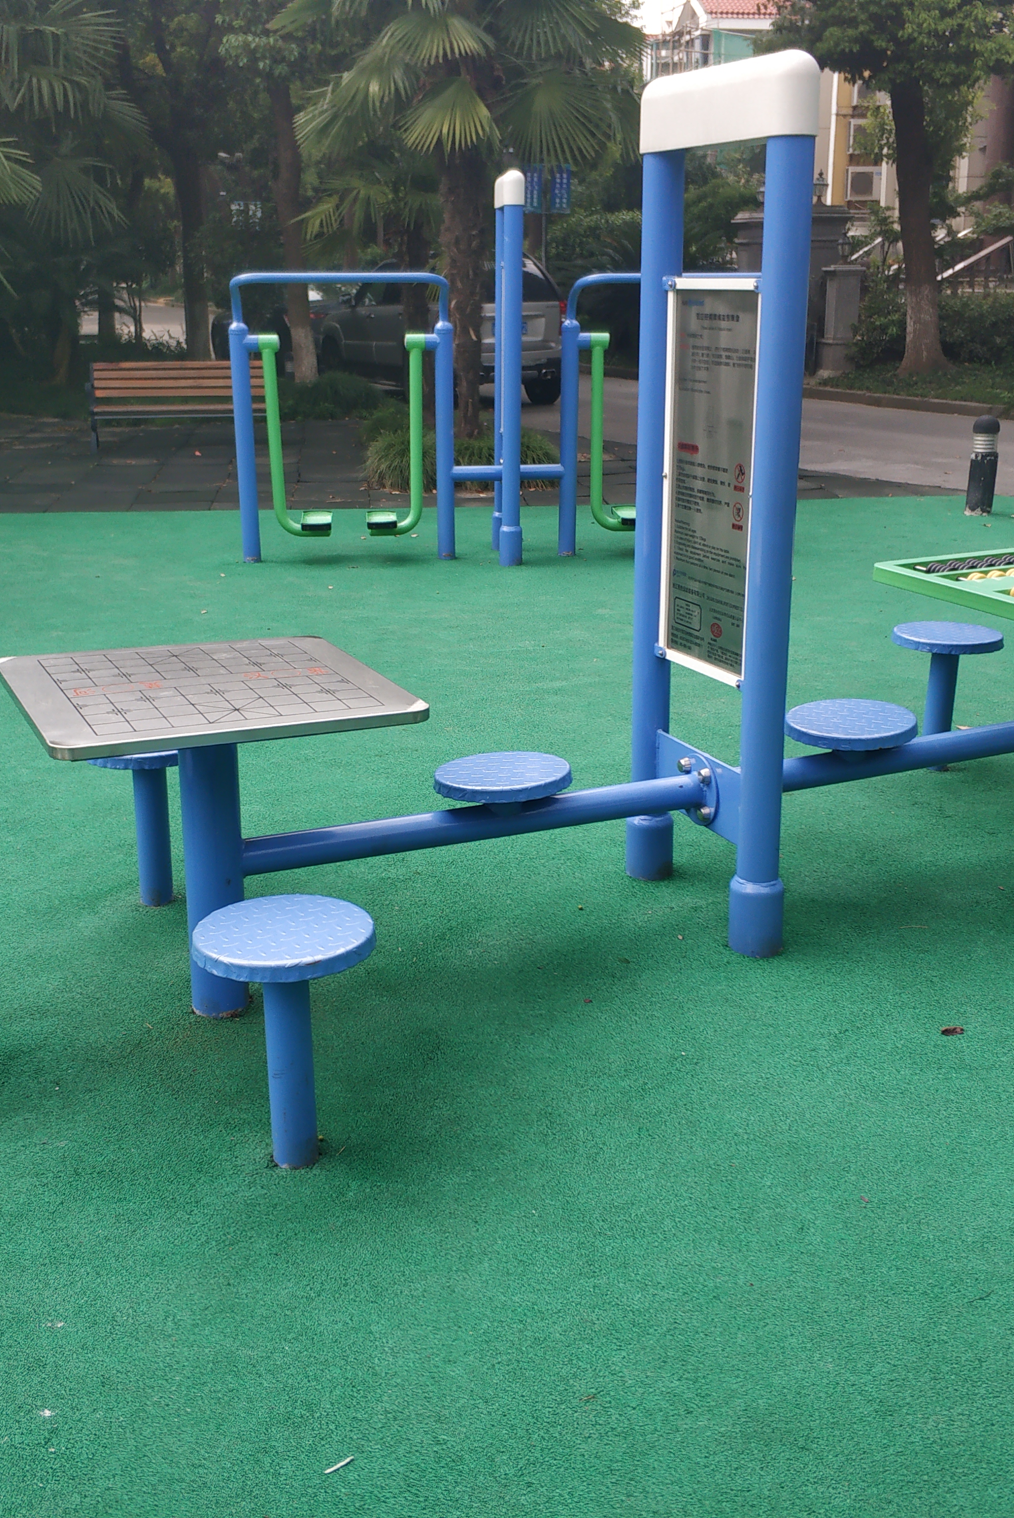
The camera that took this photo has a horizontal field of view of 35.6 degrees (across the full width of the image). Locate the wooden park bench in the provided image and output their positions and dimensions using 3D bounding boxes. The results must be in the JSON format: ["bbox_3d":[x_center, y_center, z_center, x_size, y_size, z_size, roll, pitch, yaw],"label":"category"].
[{"bbox_3d":[-2.941,-3.162,14.035,1.520,0.770,0.600,-4,18,-13],"label":"wooden park bench"}]

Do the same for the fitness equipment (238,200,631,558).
[{"bbox_3d":[-0.009,-2.048,8.399,2.860,1.920,0.600,-2,17,-7],"label":"fitness equipment"}]

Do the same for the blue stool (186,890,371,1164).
[{"bbox_3d":[-0.369,0.492,2.707,0.307,0.430,0.307,0,17,0],"label":"blue stool"}]

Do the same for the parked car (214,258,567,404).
[{"bbox_3d":[-1.150,-5.530,20.059,1.870,1.750,4.650,-9,19,-26],"label":"parked car"}]

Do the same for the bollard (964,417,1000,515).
[{"bbox_3d":[3.015,-1.863,10.006,0.172,0.600,0.172,0,17,0],"label":"bollard"}]

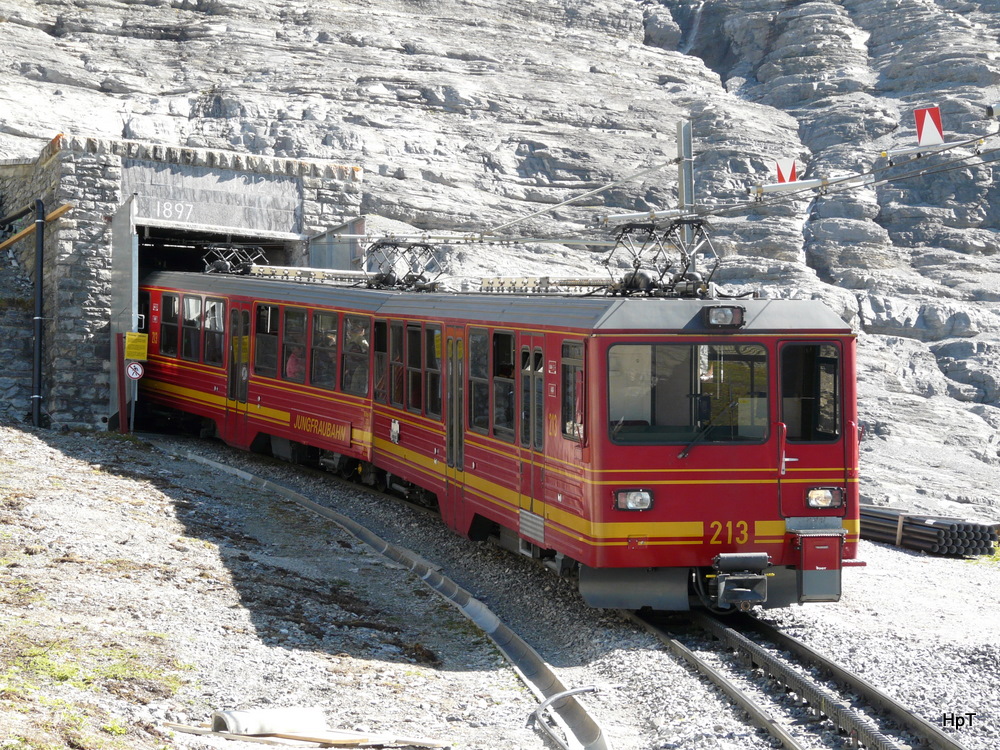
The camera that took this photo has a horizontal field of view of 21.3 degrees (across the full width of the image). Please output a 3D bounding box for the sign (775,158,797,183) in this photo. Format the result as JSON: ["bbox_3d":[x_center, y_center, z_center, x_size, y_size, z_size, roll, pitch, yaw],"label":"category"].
[{"bbox_3d":[2.212,-1.560,20.500,0.147,0.210,0.015,-3,-7,0],"label":"sign"}]

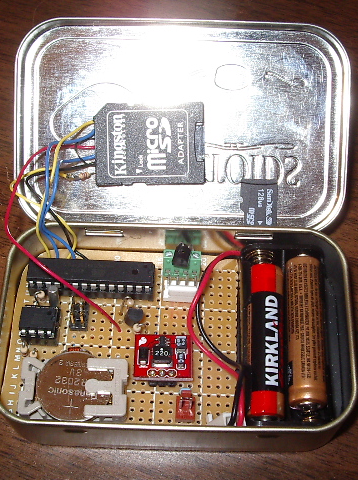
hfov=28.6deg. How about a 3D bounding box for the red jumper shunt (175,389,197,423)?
[{"bbox_3d":[0.002,0.044,0.185,0.005,0.003,0.009,3,57,0],"label":"red jumper shunt"}]

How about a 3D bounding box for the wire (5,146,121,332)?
[{"bbox_3d":[-0.032,0.000,0.197,0.033,0.013,0.053,0,83,0],"label":"wire"}]

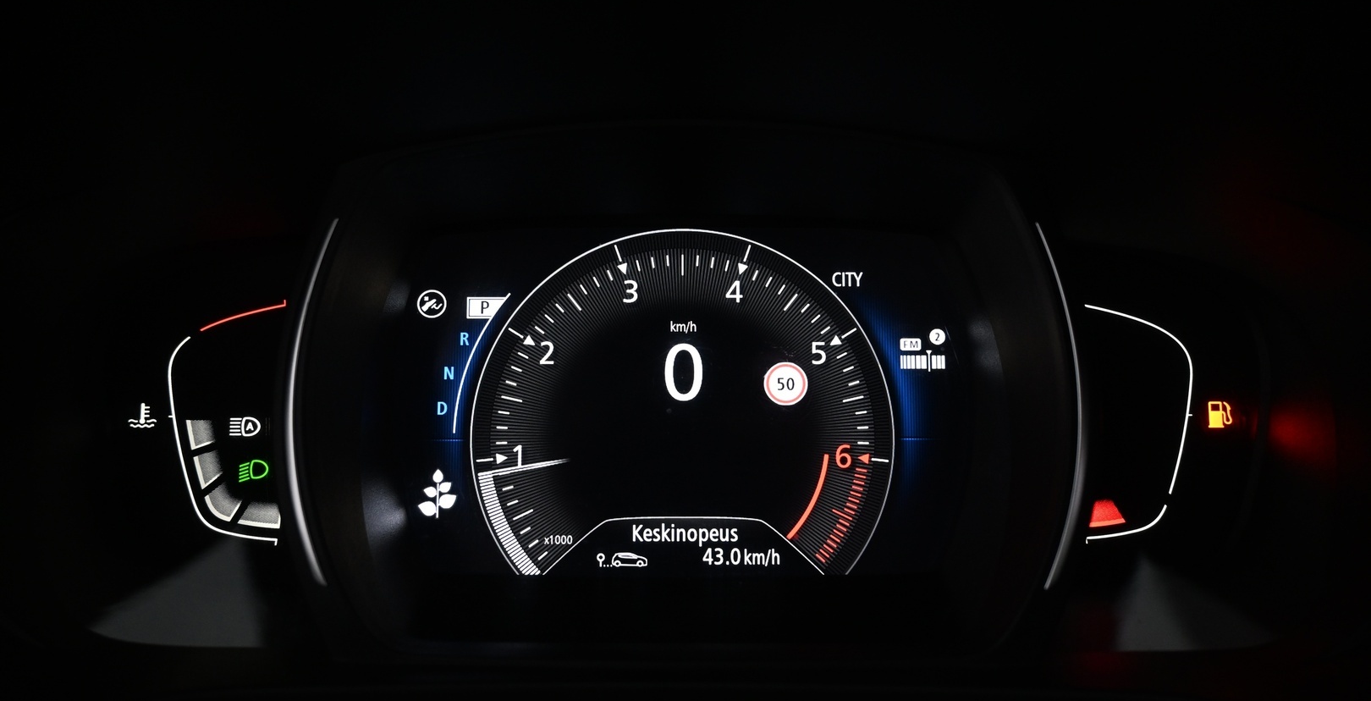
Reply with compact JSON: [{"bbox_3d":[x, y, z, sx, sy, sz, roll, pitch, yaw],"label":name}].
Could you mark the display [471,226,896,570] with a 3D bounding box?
[{"bbox_3d":[-0.001,0.014,0.302,0.115,0.093,0.018,0,1,0],"label":"display"}]

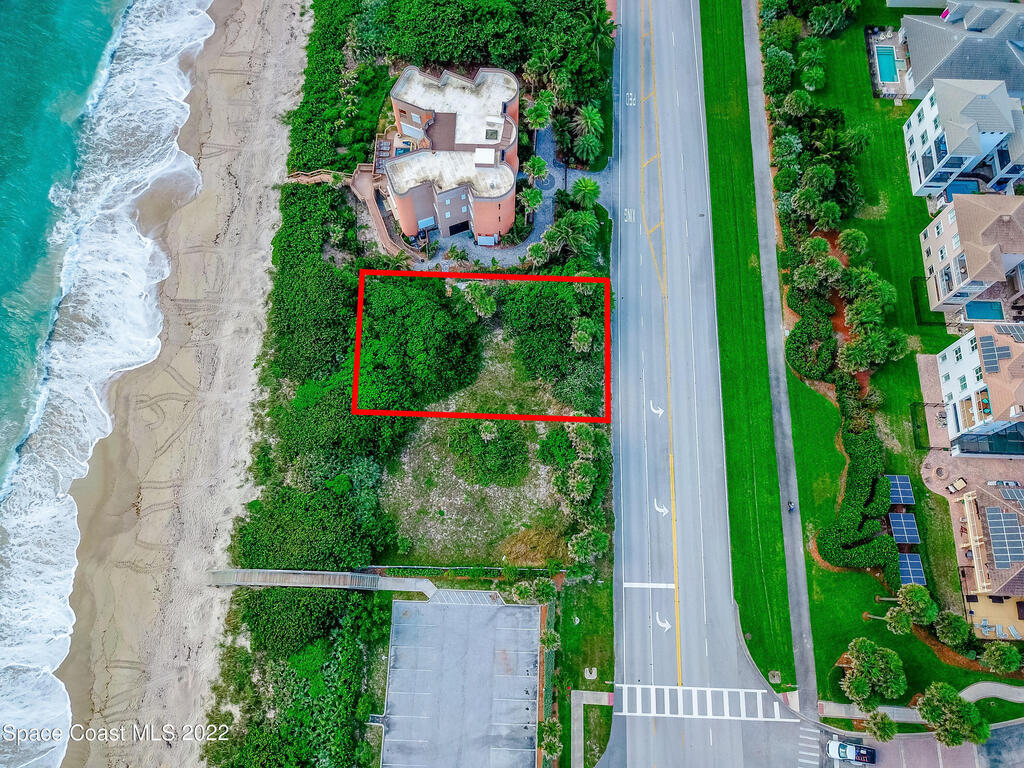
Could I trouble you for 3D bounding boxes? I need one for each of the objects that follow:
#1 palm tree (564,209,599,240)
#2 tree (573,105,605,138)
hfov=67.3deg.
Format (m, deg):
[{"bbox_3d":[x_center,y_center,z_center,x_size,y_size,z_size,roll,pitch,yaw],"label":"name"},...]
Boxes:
[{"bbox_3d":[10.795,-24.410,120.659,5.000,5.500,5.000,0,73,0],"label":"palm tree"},{"bbox_3d":[12.426,-42.272,126.120,5.000,5.500,5.000,0,73,0],"label":"tree"}]

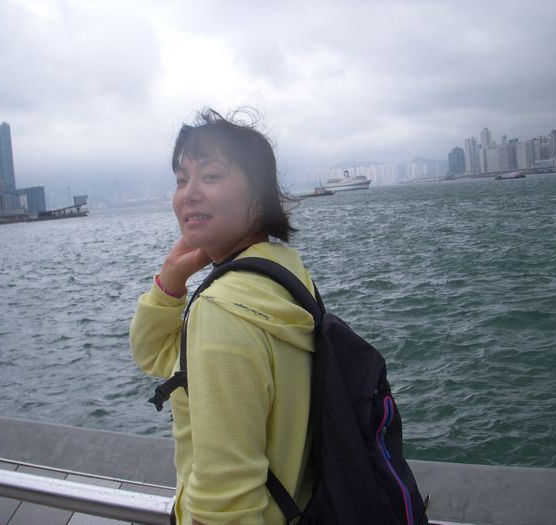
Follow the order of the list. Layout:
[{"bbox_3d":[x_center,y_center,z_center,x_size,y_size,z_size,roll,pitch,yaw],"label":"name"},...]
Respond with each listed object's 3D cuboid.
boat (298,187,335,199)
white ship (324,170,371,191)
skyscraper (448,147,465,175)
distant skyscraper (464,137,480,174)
[{"bbox_3d":[29.290,-53.080,580.000,27.000,6.800,7.000,-3,5,18],"label":"boat"},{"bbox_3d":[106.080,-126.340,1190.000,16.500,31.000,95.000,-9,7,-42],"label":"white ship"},{"bbox_3d":[636.500,-354.660,2740.000,50.000,108.000,42.000,-4,5,13],"label":"skyscraper"},{"bbox_3d":[729.000,-393.950,2880.000,46.000,146.000,36.000,-4,5,13],"label":"distant skyscraper"}]

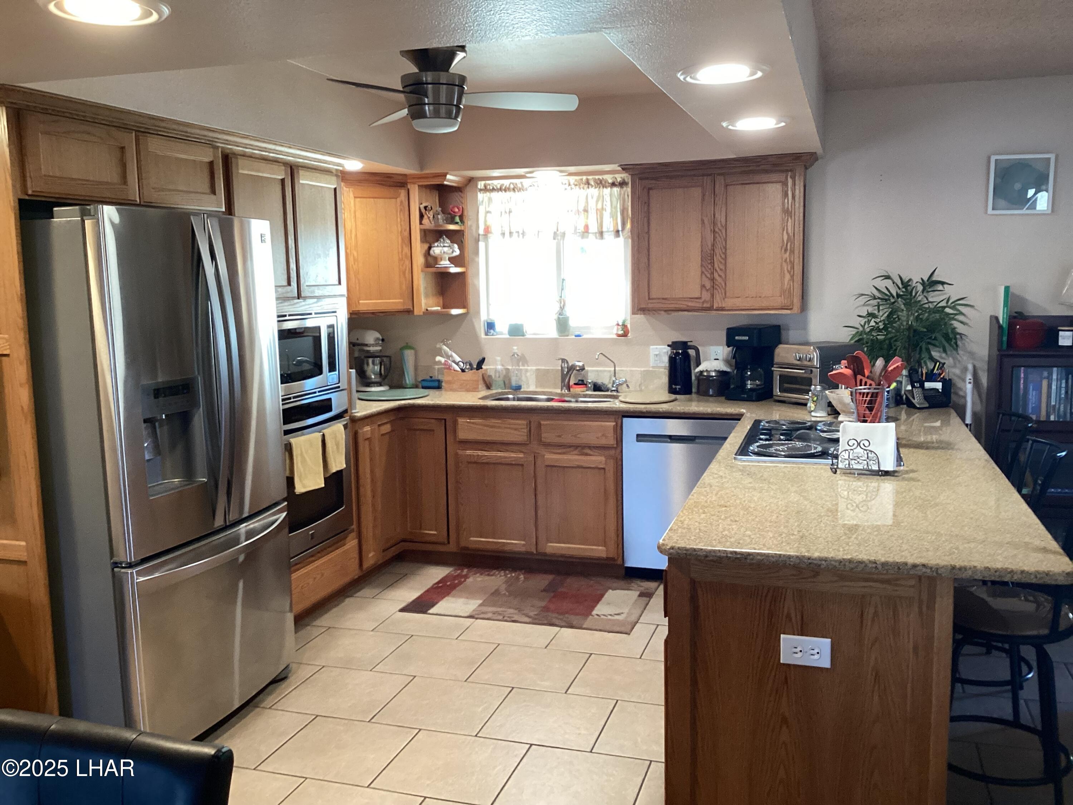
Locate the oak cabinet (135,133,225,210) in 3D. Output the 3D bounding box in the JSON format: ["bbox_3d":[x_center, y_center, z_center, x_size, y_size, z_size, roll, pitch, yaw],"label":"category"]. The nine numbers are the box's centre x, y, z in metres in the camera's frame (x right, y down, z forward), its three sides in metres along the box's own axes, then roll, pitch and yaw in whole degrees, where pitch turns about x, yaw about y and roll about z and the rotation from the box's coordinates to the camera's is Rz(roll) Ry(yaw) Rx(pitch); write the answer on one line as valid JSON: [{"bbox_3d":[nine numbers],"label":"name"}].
[{"bbox_3d":[-1.544,-0.830,3.544,0.600,0.245,0.480,1,8,17],"label":"oak cabinet"}]

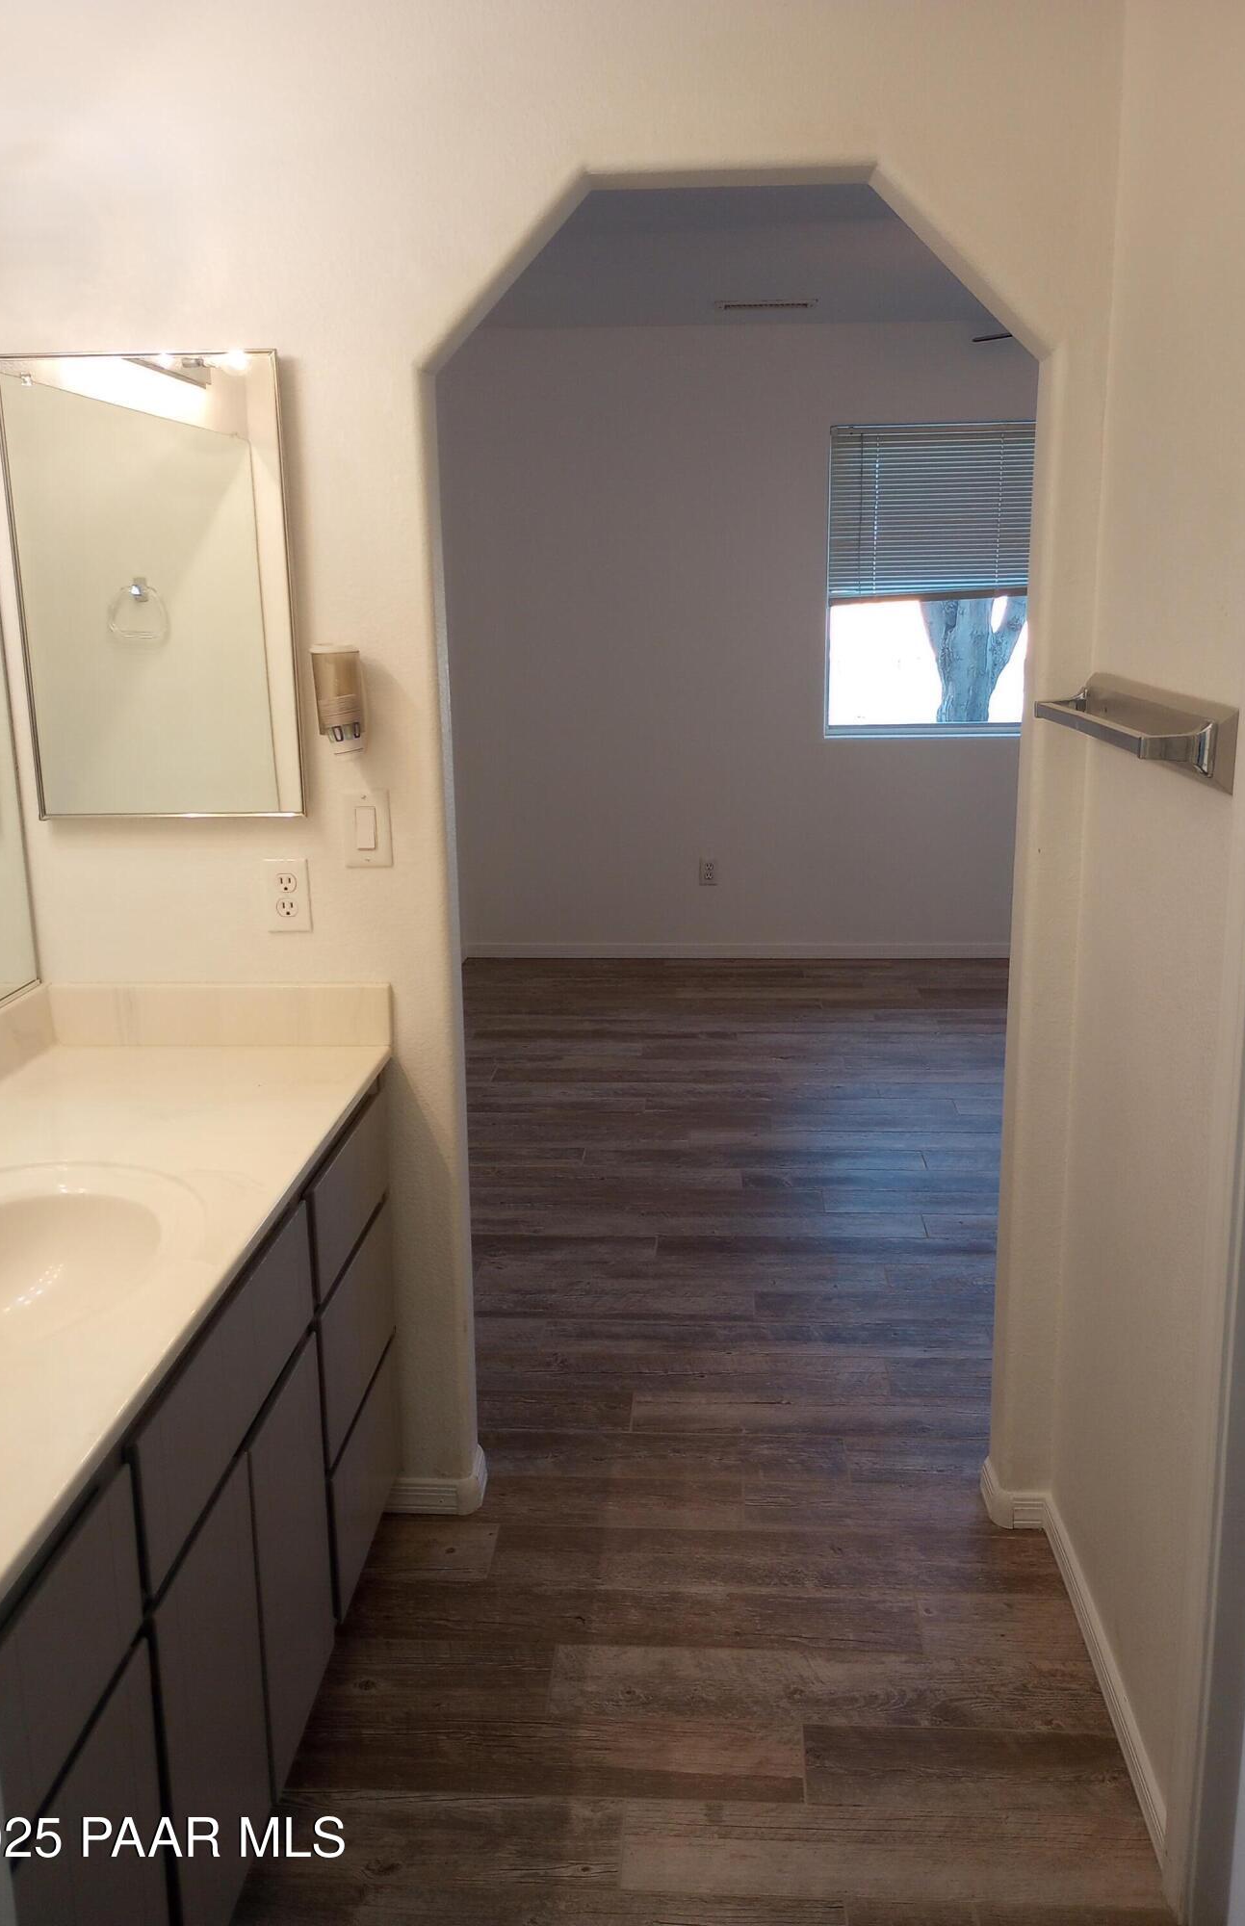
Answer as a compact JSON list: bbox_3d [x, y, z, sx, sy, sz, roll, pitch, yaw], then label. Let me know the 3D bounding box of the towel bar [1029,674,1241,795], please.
[{"bbox_3d":[0.601,-0.287,1.895,0.092,0.090,0.623,0,13,4],"label":"towel bar"}]

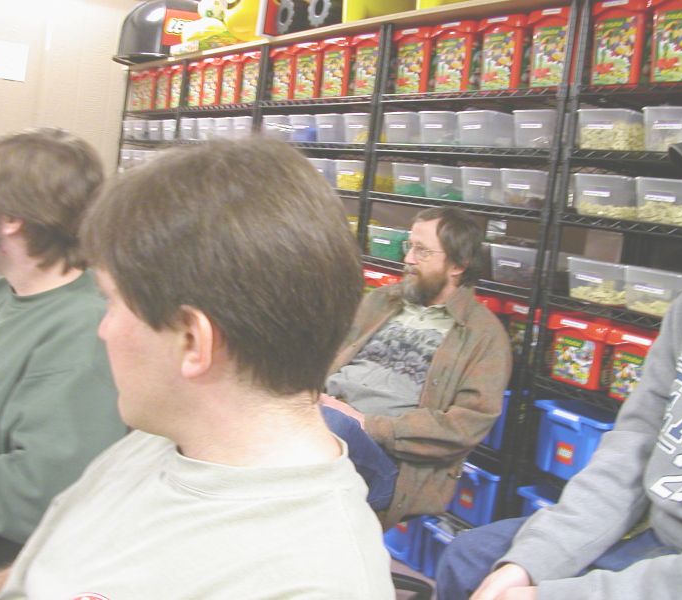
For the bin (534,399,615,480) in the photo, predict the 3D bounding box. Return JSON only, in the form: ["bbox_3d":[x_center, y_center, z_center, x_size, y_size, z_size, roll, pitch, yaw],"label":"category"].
[{"bbox_3d":[0.774,0.403,2.493,0.360,0.190,0.250,1,9,-33],"label":"bin"}]

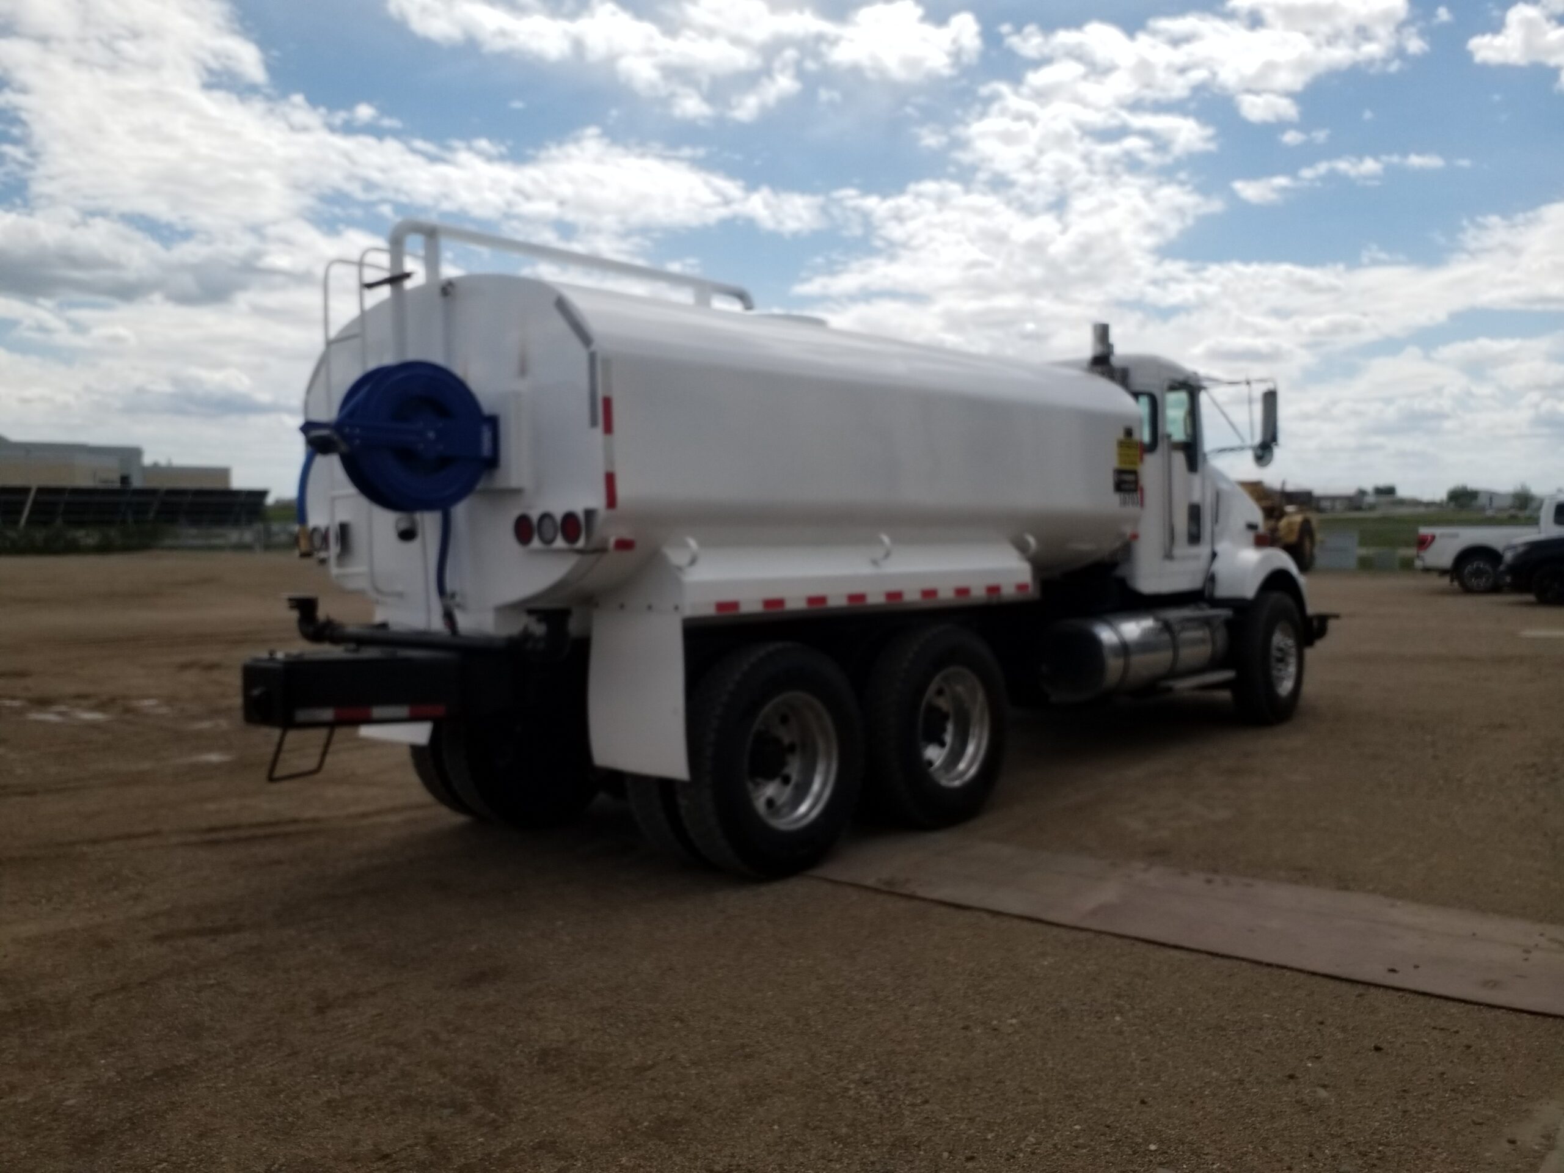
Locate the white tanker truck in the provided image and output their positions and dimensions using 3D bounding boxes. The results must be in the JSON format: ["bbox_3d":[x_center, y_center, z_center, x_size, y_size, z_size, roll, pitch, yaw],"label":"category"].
[{"bbox_3d":[0.992,-0.323,8.391,2.680,3.030,9.180,4,5,43],"label":"white tanker truck"}]

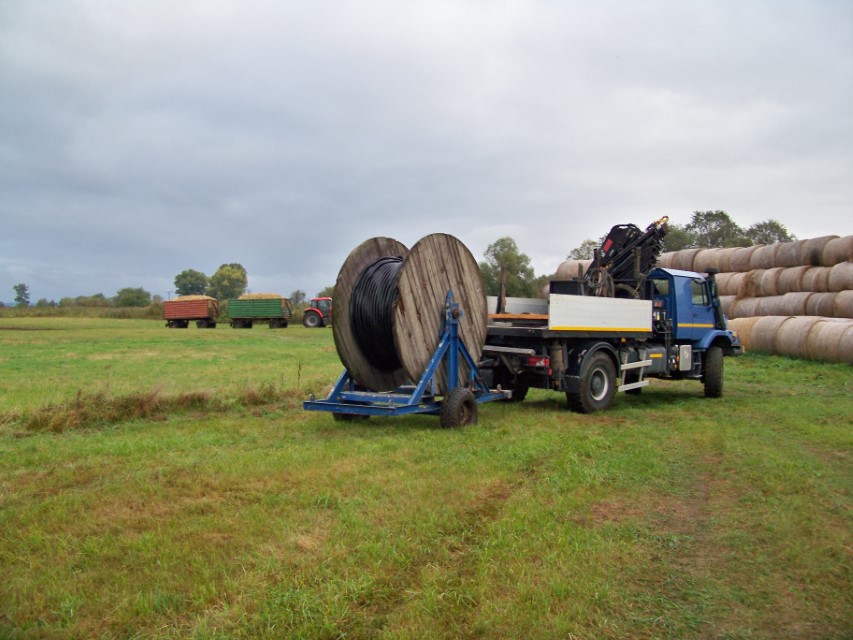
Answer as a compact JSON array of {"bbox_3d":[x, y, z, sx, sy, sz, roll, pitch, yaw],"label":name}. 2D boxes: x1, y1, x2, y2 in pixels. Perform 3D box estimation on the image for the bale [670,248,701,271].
[{"bbox_3d":[13.066,-2.686,39.746,1.420,1.420,1.220,0,1,-27],"label":"bale"}]

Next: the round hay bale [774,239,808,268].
[{"bbox_3d":[14.977,-2.559,33.511,1.350,1.350,1.250,0,0,-27],"label":"round hay bale"}]

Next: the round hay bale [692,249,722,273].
[{"bbox_3d":[14.600,-2.878,41.738,1.480,1.480,1.220,0,0,-27],"label":"round hay bale"}]

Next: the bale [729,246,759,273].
[{"bbox_3d":[14.652,-2.574,36.634,1.420,1.420,1.220,0,1,-27],"label":"bale"}]

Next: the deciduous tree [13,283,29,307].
[{"bbox_3d":[-119.808,-6.345,240.000,4.800,9.000,4.800,1,0,0],"label":"deciduous tree"}]

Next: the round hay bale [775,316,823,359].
[{"bbox_3d":[13.355,0.597,28.605,1.420,1.420,1.220,0,1,-27],"label":"round hay bale"}]

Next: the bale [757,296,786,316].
[{"bbox_3d":[16.016,-0.323,36.487,1.480,1.480,1.220,0,0,-27],"label":"bale"}]

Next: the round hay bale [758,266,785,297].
[{"bbox_3d":[14.834,-1.449,34.293,1.420,1.420,1.220,0,1,-27],"label":"round hay bale"}]

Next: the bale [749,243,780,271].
[{"bbox_3d":[14.394,-2.498,34.636,1.350,1.350,1.250,0,0,-27],"label":"bale"}]

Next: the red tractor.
[{"bbox_3d":[-9.400,-0.660,78.800,4.600,2.900,2.300,1,0,10],"label":"red tractor"}]

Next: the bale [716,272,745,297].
[{"bbox_3d":[13.921,-1.358,36.085,1.420,1.420,1.220,0,1,-27],"label":"bale"}]

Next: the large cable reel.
[{"bbox_3d":[-0.208,-0.097,13.400,1.240,2.600,2.600,1,0,37],"label":"large cable reel"}]

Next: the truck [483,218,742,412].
[{"bbox_3d":[3.980,-0.170,17.810,7.500,3.850,2.500,1,0,-45],"label":"truck"}]

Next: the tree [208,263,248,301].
[{"bbox_3d":[-45.266,-6.597,185.000,9.400,12.700,9.200,1,0,0],"label":"tree"}]

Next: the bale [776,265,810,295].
[{"bbox_3d":[15.336,-1.436,33.310,1.420,1.420,1.220,0,1,-27],"label":"bale"}]

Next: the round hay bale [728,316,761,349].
[{"bbox_3d":[12.298,0.635,30.681,1.420,1.420,1.220,0,1,-27],"label":"round hay bale"}]

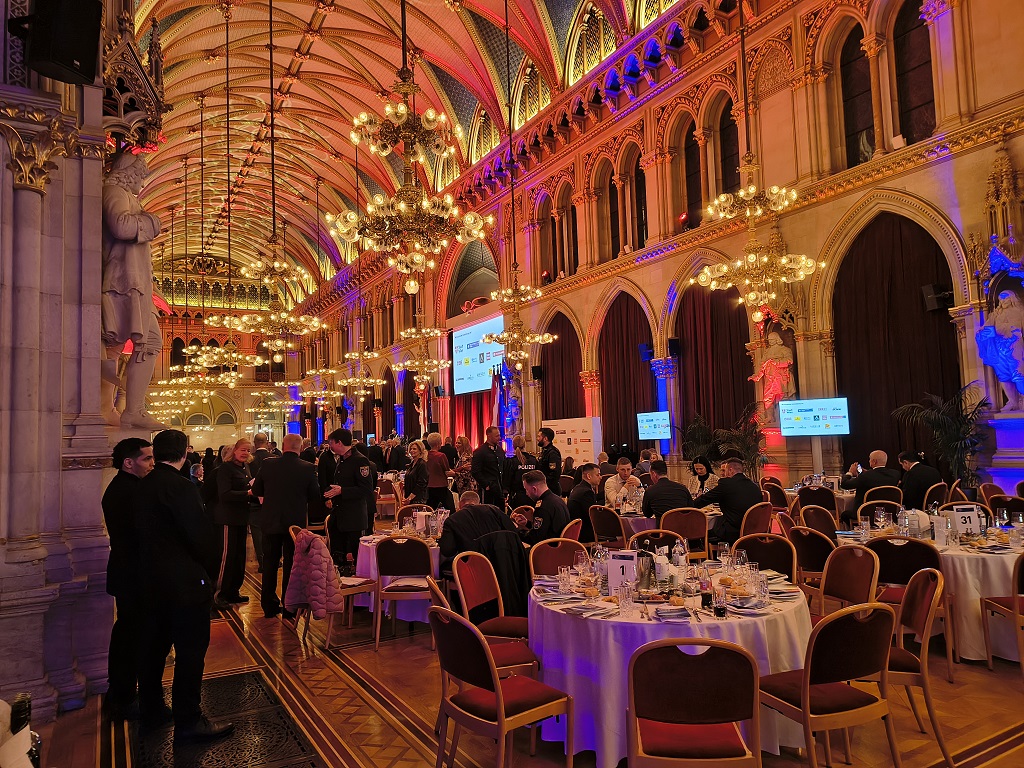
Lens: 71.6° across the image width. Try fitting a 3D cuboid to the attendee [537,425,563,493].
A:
[{"bbox_3d":[0.517,1.437,9.469,0.380,1.720,0.520,-2,-4,-7],"label":"attendee"}]

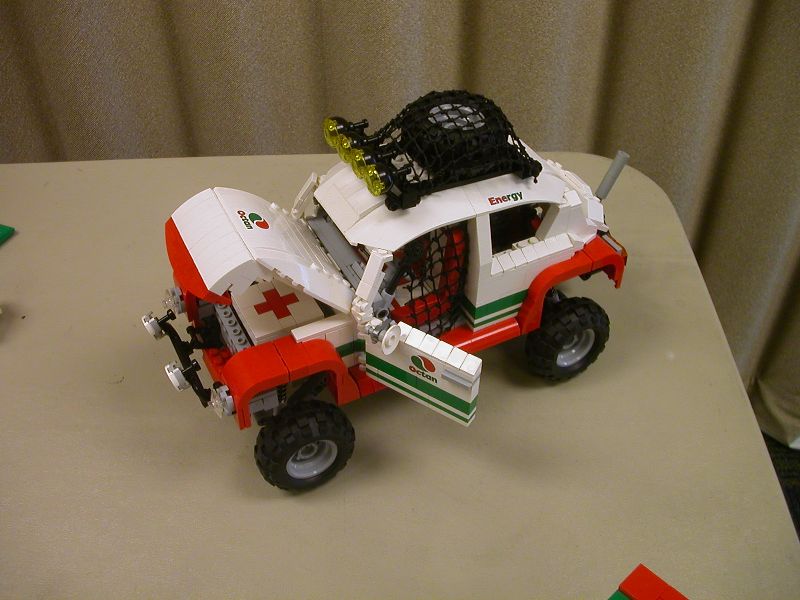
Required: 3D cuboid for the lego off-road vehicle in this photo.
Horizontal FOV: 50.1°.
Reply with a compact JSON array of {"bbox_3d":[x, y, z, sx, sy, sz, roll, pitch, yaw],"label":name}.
[{"bbox_3d":[0.012,-0.015,0.496,0.303,0.175,0.179,-20,48,-21],"label":"lego off-road vehicle"}]

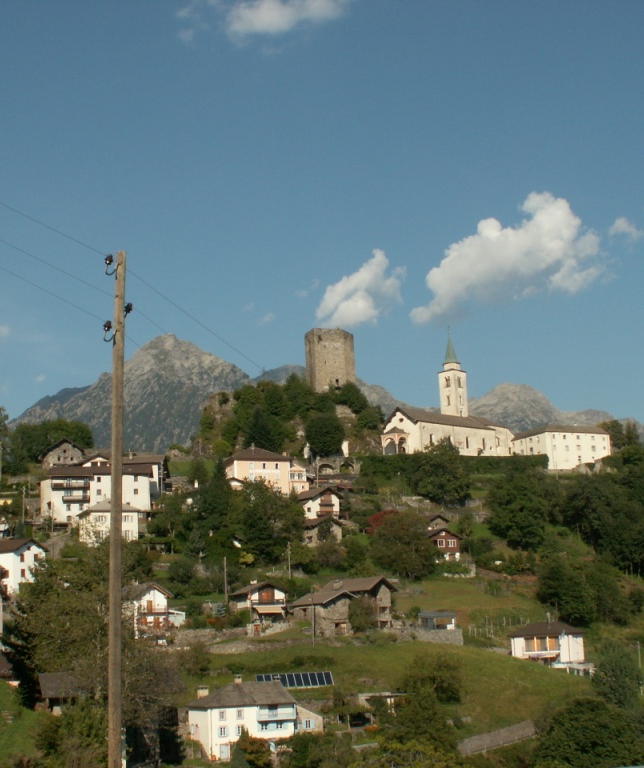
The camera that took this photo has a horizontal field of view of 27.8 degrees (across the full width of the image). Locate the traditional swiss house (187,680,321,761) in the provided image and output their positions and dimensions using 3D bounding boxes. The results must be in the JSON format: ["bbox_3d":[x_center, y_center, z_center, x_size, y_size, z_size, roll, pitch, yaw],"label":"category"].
[{"bbox_3d":[-9.432,46.125,180.000,16.000,10.500,9.500,2,-12,-24],"label":"traditional swiss house"}]

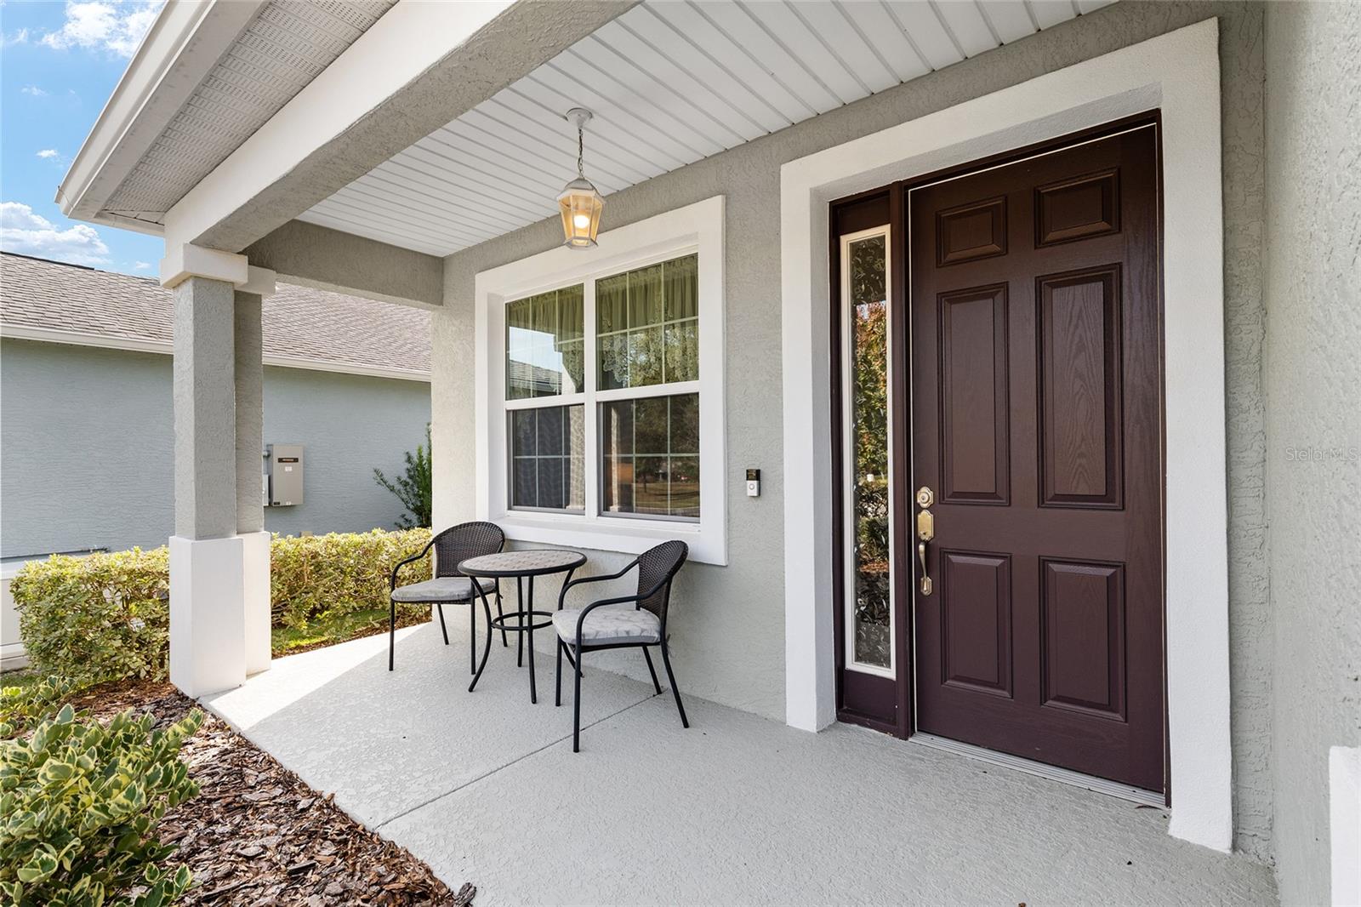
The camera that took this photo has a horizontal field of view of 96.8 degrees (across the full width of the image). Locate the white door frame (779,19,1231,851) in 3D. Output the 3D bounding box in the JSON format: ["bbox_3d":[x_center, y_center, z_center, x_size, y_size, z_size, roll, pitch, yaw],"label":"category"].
[{"bbox_3d":[1.177,-0.054,2.485,1.567,2.663,0.200,-1,-1,37],"label":"white door frame"}]

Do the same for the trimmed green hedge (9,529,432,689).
[{"bbox_3d":[-3.221,1.069,4.910,0.800,0.760,2.880,-1,-1,37],"label":"trimmed green hedge"}]

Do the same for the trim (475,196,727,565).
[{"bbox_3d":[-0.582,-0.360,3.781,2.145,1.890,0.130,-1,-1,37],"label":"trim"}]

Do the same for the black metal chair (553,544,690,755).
[{"bbox_3d":[-0.275,0.872,2.973,0.610,0.845,0.570,0,-1,-21],"label":"black metal chair"}]

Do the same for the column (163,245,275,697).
[{"bbox_3d":[-2.715,0.092,3.602,0.465,2.460,0.485,-1,-1,37],"label":"column"}]

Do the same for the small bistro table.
[{"bbox_3d":[-0.878,0.953,3.429,0.705,0.705,0.705,0,-1,0],"label":"small bistro table"}]

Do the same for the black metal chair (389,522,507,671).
[{"bbox_3d":[-1.443,0.892,3.909,0.570,0.845,0.610,-1,-1,10],"label":"black metal chair"}]

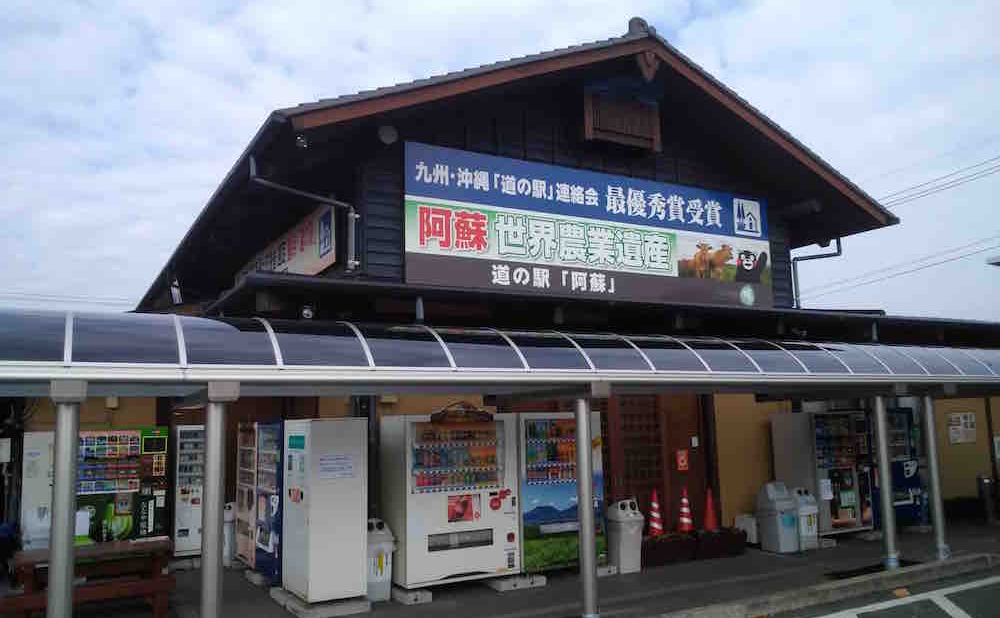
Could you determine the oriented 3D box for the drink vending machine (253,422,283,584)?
[{"bbox_3d":[-2.482,2.317,9.598,0.720,1.829,1.194,3,-9,-31],"label":"drink vending machine"}]

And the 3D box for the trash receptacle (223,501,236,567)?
[{"bbox_3d":[-3.840,3.151,10.900,0.360,0.890,0.290,3,-9,-31],"label":"trash receptacle"}]

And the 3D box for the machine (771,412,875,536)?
[{"bbox_3d":[5.153,2.590,12.517,1.270,1.827,0.780,3,-9,-31],"label":"machine"}]

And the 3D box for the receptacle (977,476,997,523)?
[{"bbox_3d":[8.420,3.297,13.500,0.290,0.820,0.290,3,-9,-31],"label":"receptacle"}]

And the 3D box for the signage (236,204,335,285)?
[{"bbox_3d":[-3.757,-0.639,12.995,0.100,0.920,6.450,3,-9,-29],"label":"signage"}]

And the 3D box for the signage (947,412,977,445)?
[{"bbox_3d":[8.585,2.231,14.500,0.880,0.580,0.030,3,-9,-31],"label":"signage"}]

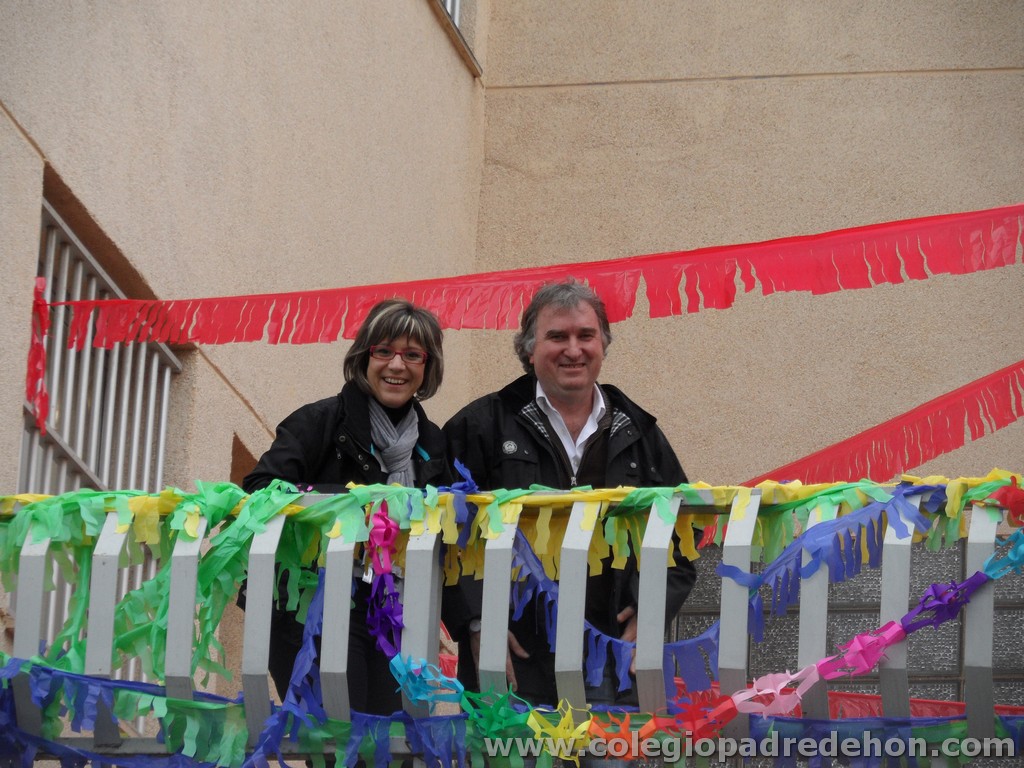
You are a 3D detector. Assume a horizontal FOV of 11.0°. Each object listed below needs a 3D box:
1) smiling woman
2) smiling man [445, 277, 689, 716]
[{"bbox_3d":[-0.350,0.585,11.400,0.500,1.600,0.430,7,-20,-11],"label":"smiling woman"},{"bbox_3d":[0.100,0.600,11.500,0.560,1.760,0.360,5,-20,-4],"label":"smiling man"}]

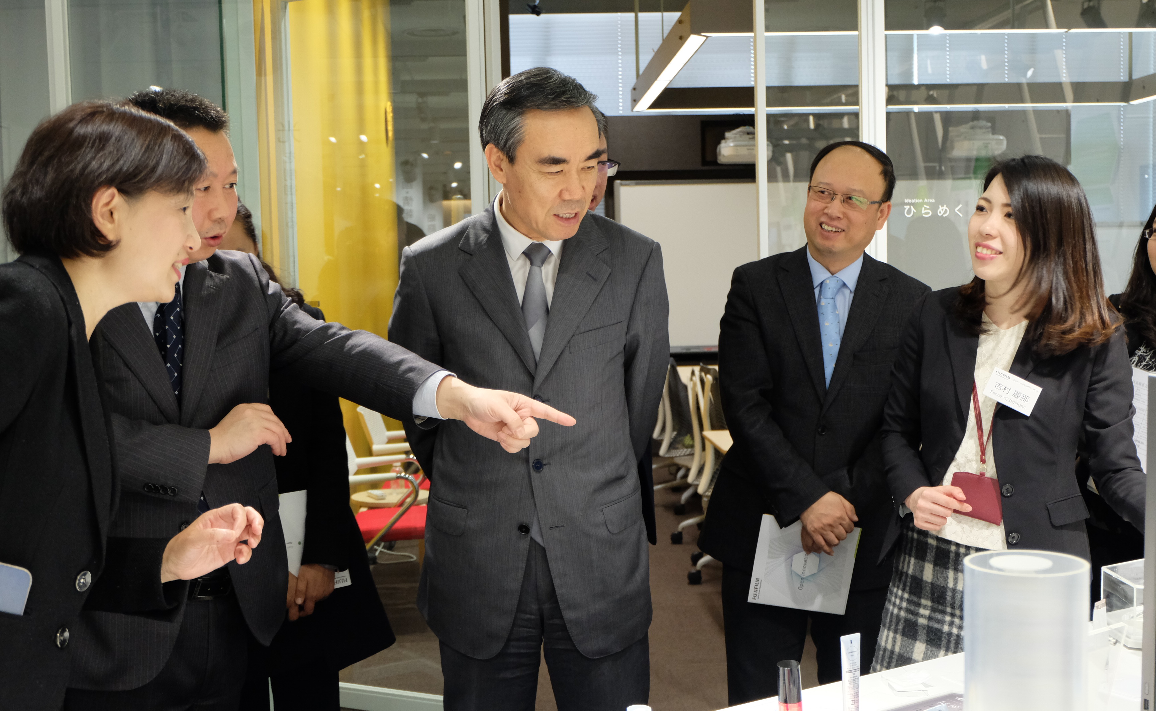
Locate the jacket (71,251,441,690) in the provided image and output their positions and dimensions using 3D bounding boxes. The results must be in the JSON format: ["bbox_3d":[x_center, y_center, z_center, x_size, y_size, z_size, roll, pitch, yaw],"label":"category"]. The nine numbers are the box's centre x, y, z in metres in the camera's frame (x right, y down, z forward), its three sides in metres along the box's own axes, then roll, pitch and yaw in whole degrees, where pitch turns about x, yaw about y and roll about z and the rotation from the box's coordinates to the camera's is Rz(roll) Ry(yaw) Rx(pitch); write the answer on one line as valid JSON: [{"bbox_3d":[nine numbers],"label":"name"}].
[{"bbox_3d":[-0.510,0.174,2.050,0.580,0.690,0.500,-3,3,-20],"label":"jacket"}]

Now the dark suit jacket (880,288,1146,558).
[{"bbox_3d":[0.775,0.137,2.380,0.490,0.560,0.350,0,4,25],"label":"dark suit jacket"}]

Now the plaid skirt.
[{"bbox_3d":[0.735,0.549,2.420,0.430,0.500,0.340,0,4,24],"label":"plaid skirt"}]

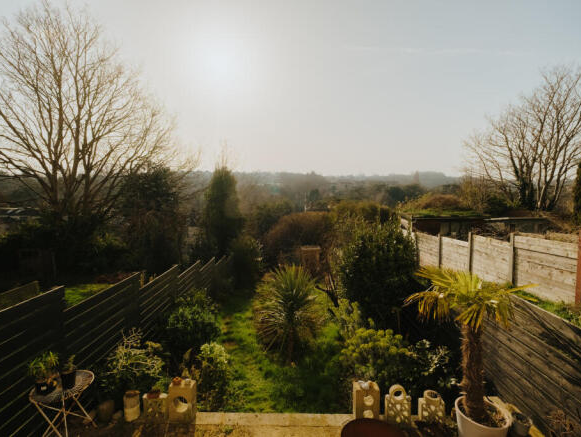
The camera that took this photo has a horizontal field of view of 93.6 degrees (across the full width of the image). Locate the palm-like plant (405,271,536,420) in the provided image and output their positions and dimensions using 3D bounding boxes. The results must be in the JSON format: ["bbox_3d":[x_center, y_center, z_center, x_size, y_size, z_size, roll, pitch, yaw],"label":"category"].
[{"bbox_3d":[1.970,1.442,3.090,1.350,1.650,1.250,0,4,0],"label":"palm-like plant"}]

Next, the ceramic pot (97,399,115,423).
[{"bbox_3d":[-2.410,2.517,3.594,0.170,0.230,0.170,0,4,0],"label":"ceramic pot"}]

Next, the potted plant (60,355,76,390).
[{"bbox_3d":[-2.580,1.782,3.176,0.140,0.360,0.140,0,4,0],"label":"potted plant"}]

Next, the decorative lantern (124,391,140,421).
[{"bbox_3d":[-2.090,2.464,3.590,0.165,0.335,0.155,0,4,0],"label":"decorative lantern"}]

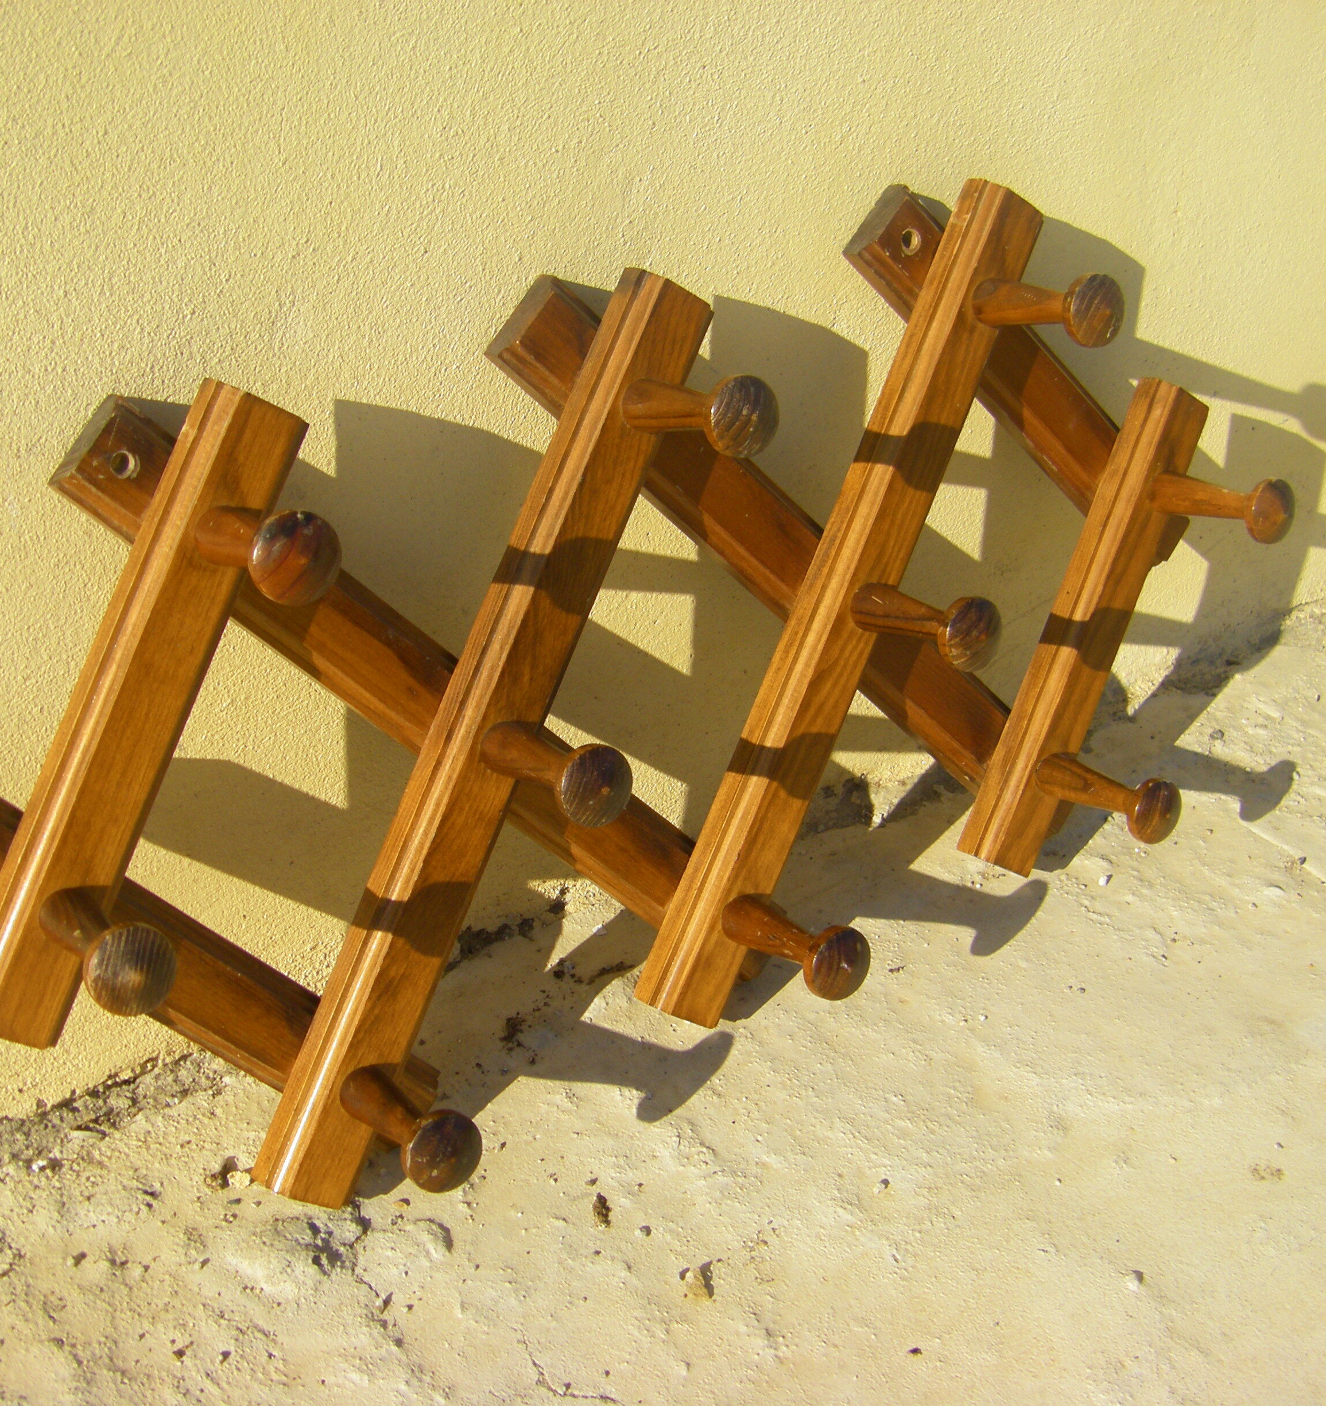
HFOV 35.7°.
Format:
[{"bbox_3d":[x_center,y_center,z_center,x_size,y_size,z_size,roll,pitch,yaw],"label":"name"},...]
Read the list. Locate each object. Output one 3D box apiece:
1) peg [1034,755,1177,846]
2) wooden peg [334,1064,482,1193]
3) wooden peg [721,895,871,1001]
[{"bbox_3d":[0.181,0.038,0.833,0.028,0.028,0.062,-22,23,-28],"label":"peg"},{"bbox_3d":[-0.084,0.140,0.683,0.028,0.028,0.062,-21,19,-28],"label":"wooden peg"},{"bbox_3d":[0.049,0.089,0.758,0.028,0.028,0.062,-22,21,-29],"label":"wooden peg"}]

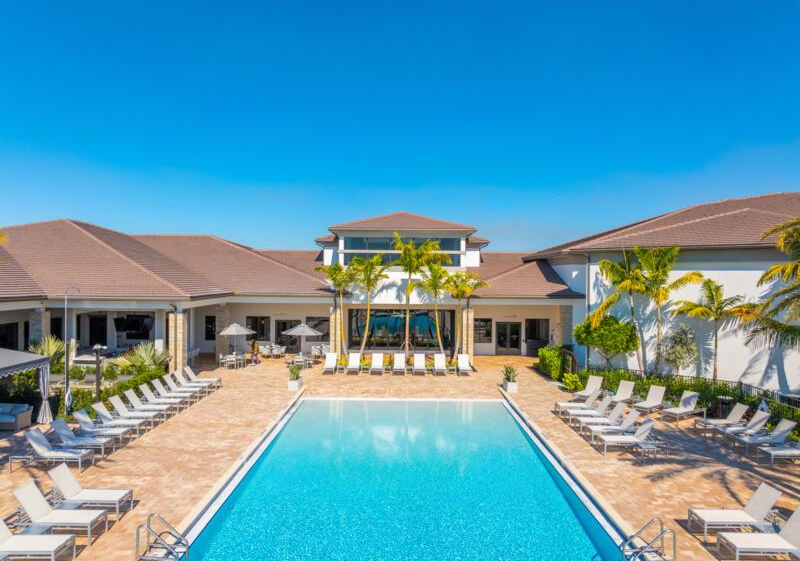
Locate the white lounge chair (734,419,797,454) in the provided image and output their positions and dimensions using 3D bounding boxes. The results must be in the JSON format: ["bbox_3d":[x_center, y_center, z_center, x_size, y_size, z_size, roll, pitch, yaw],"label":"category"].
[{"bbox_3d":[11.530,4.873,17.228,1.920,1.050,0.640,0,0,0],"label":"white lounge chair"}]

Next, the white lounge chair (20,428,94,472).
[{"bbox_3d":[-9.682,4.746,15.490,1.920,1.050,0.640,0,0,-1],"label":"white lounge chair"}]

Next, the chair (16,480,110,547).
[{"bbox_3d":[-7.101,4.753,11.353,1.920,1.050,0.640,0,0,0],"label":"chair"}]

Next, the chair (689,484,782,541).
[{"bbox_3d":[7.149,4.838,11.565,1.920,1.050,0.640,0,0,0],"label":"chair"}]

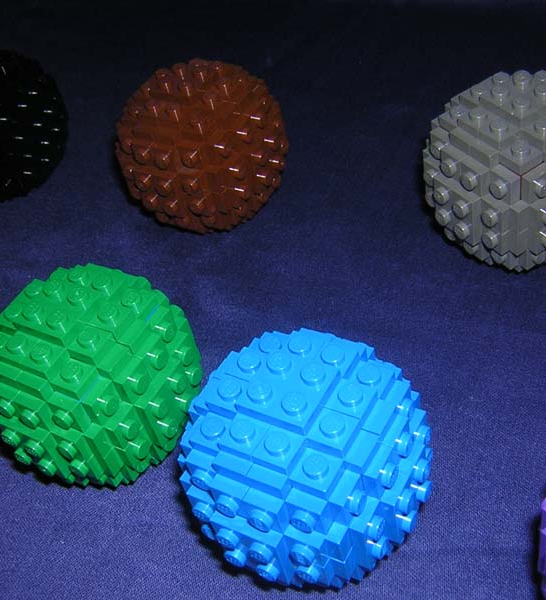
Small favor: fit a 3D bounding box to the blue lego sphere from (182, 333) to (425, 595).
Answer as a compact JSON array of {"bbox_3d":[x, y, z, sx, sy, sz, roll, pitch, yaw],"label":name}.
[{"bbox_3d":[0.007,0.035,0.188,0.056,0.056,0.056,-7,46,8],"label":"blue lego sphere"}]

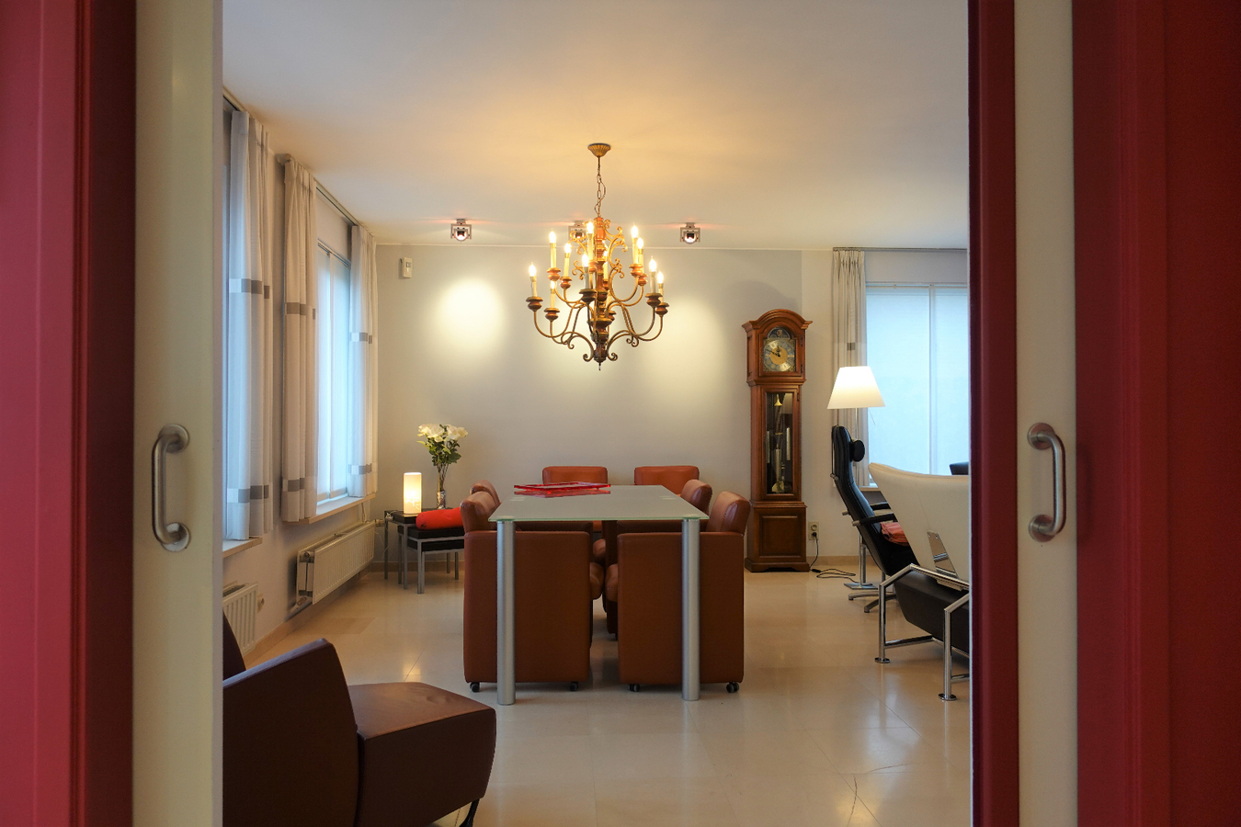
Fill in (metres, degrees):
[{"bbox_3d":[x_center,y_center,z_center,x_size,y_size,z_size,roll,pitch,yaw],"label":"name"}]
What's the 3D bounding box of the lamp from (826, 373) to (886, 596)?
[{"bbox_3d":[1.647,0.445,5.735,0.400,1.520,0.400,0,-1,-4],"label":"lamp"}]

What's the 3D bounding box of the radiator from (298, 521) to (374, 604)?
[{"bbox_3d":[-1.722,0.878,5.100,0.100,0.290,1.400,0,-1,-4],"label":"radiator"}]

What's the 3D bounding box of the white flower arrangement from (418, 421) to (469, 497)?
[{"bbox_3d":[-1.316,0.359,6.120,0.370,0.600,0.340,0,-1,-4],"label":"white flower arrangement"}]

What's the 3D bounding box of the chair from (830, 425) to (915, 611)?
[{"bbox_3d":[1.716,0.631,5.120,0.860,1.120,0.700,0,-1,13],"label":"chair"}]

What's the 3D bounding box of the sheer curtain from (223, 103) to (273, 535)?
[{"bbox_3d":[-1.663,-0.380,3.728,0.120,1.840,0.370,0,-1,-4],"label":"sheer curtain"}]

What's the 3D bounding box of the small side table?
[{"bbox_3d":[-1.328,0.955,5.854,0.520,0.490,0.630,0,-1,-33],"label":"small side table"}]

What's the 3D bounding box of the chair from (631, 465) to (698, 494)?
[{"bbox_3d":[0.365,0.801,6.070,0.560,0.815,0.630,0,-1,-7],"label":"chair"}]

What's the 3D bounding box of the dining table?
[{"bbox_3d":[-0.141,0.815,4.207,0.900,0.755,1.700,0,-1,-4],"label":"dining table"}]

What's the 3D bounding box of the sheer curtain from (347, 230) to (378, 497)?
[{"bbox_3d":[-1.826,-0.352,5.862,0.120,1.860,0.470,0,-1,-4],"label":"sheer curtain"}]

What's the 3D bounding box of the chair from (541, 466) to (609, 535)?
[{"bbox_3d":[-0.312,0.794,5.776,0.580,0.810,0.620,0,-1,-4],"label":"chair"}]

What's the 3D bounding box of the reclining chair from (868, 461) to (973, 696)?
[{"bbox_3d":[1.716,0.713,3.800,0.860,0.950,0.800,0,-1,-12],"label":"reclining chair"}]

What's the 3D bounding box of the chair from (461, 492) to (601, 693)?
[{"bbox_3d":[-0.382,0.775,3.765,0.620,0.810,0.580,0,-1,0],"label":"chair"}]

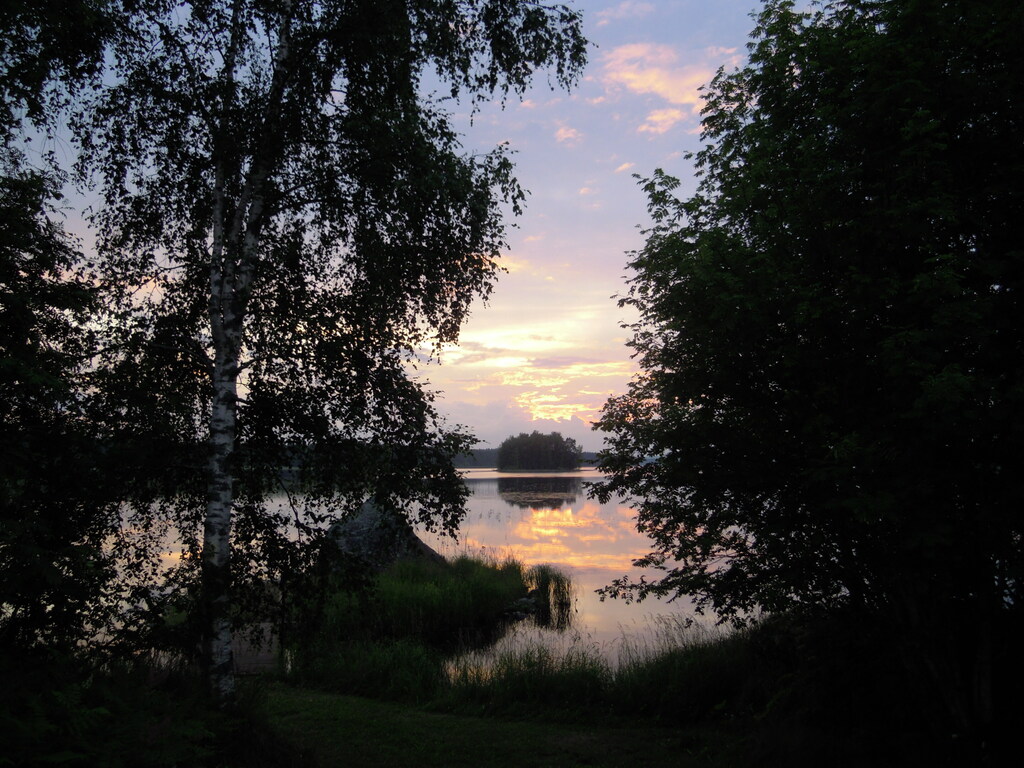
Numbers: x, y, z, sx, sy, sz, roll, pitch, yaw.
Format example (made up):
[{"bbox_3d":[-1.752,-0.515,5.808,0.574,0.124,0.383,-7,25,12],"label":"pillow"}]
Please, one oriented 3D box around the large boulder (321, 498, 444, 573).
[{"bbox_3d":[-1.910,2.330,12.500,1.850,1.300,1.600,0,-6,0],"label":"large boulder"}]

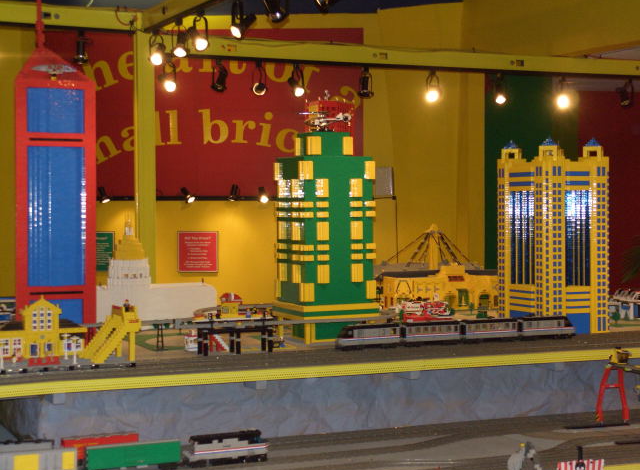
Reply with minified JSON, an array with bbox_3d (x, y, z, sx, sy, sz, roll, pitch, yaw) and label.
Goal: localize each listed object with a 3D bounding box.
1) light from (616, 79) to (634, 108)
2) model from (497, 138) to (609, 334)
[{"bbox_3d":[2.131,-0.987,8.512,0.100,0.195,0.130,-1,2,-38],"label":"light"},{"bbox_3d":[0.971,0.003,5.096,0.300,0.795,0.360,-1,2,-24],"label":"model"}]

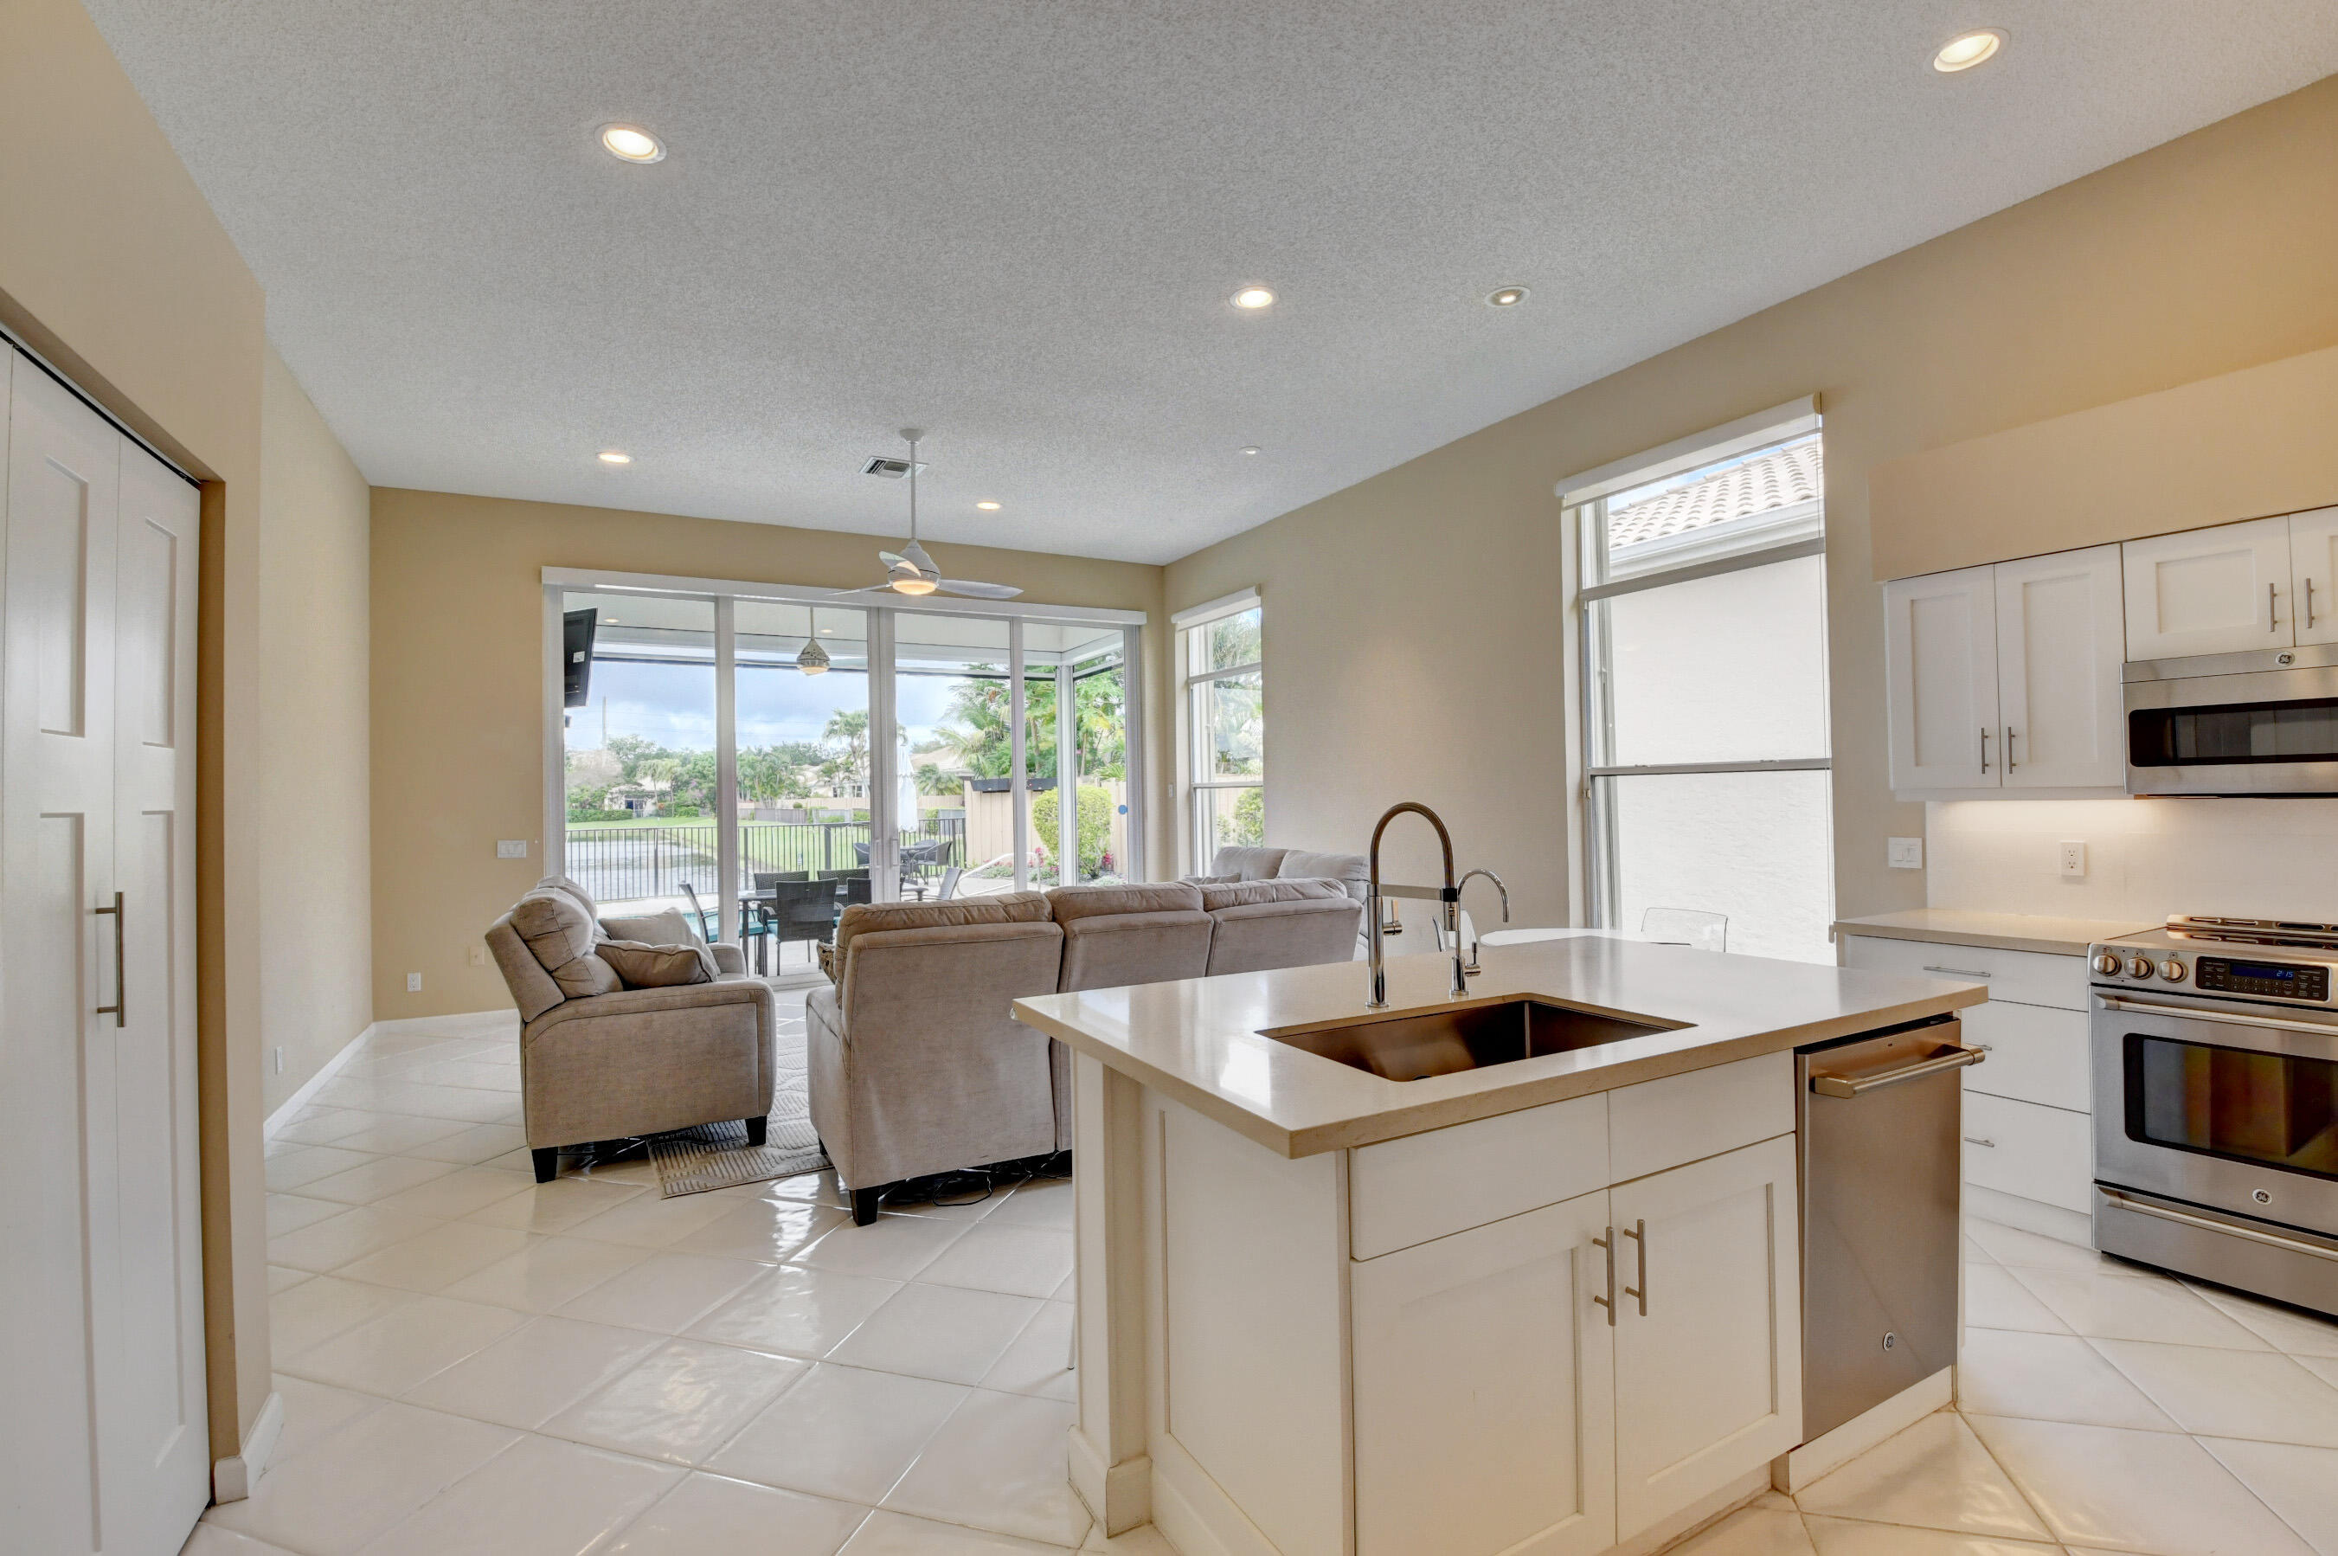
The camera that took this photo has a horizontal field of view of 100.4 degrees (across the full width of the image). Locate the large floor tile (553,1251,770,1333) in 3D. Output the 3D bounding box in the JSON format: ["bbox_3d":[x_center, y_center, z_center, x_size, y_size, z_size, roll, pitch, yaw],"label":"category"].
[{"bbox_3d":[-1.455,1.488,2.824,0.437,0.010,0.412,-2,-1,17],"label":"large floor tile"}]

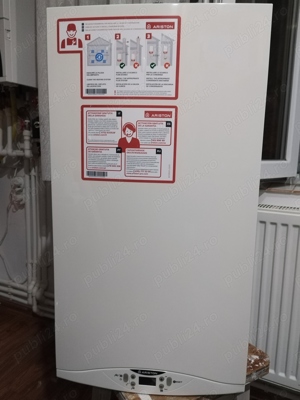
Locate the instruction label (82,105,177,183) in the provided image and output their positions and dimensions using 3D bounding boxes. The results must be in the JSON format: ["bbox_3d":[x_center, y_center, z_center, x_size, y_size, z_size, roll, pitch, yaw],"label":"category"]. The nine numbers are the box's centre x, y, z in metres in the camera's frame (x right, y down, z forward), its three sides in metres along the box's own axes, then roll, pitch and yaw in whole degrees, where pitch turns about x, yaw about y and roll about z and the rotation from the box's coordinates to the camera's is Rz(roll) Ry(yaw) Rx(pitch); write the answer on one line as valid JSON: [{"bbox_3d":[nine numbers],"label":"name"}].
[{"bbox_3d":[-0.041,-0.105,0.627,0.182,0.141,0.004,2,9,6],"label":"instruction label"}]

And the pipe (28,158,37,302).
[{"bbox_3d":[-0.648,0.172,1.862,0.025,0.794,0.025,6,10,29],"label":"pipe"}]

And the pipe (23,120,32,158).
[{"bbox_3d":[-0.669,-0.328,1.830,0.045,0.196,0.045,6,10,29],"label":"pipe"}]

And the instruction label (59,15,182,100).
[{"bbox_3d":[-0.060,-0.255,0.606,0.226,0.142,0.005,2,9,7],"label":"instruction label"}]

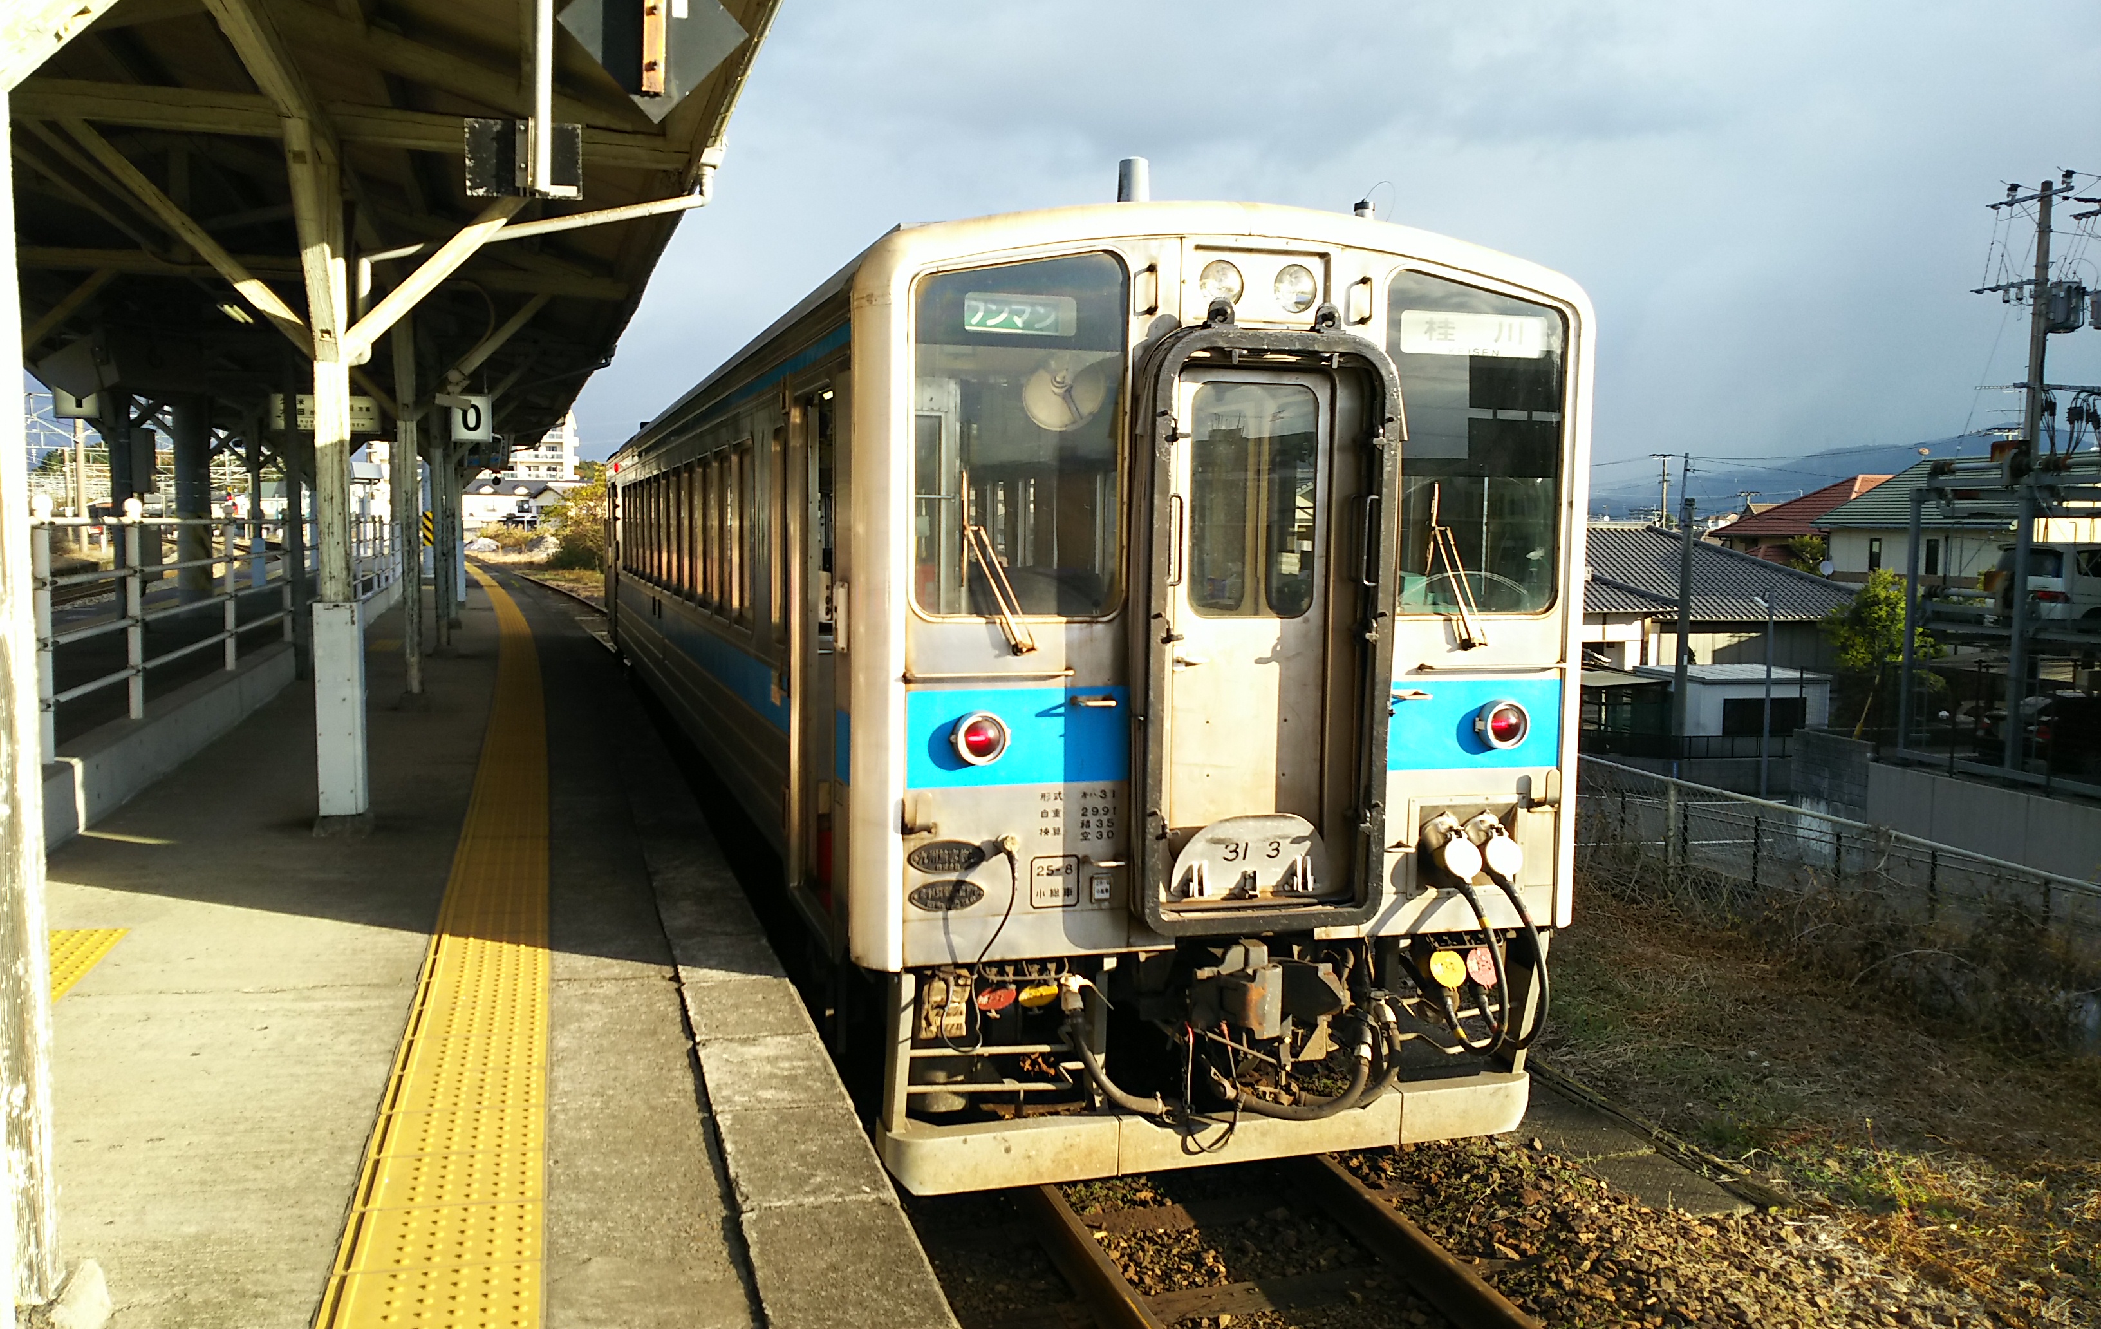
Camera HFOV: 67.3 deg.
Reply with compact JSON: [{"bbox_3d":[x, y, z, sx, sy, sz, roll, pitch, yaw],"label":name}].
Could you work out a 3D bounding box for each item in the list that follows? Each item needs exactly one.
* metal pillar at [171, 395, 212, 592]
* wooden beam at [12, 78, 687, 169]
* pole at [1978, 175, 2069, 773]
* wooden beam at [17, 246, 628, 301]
[{"bbox_3d":[-12.446,-2.305,22.897,0.470,3.250,0.470,-1,5,-19],"label":"metal pillar"},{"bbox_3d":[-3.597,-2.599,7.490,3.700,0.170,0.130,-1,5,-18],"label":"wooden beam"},{"bbox_3d":[19.067,-3.698,30.783,0.800,11.900,1.800,-2,5,-24],"label":"pole"},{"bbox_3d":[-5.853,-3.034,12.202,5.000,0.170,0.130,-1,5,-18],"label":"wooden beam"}]

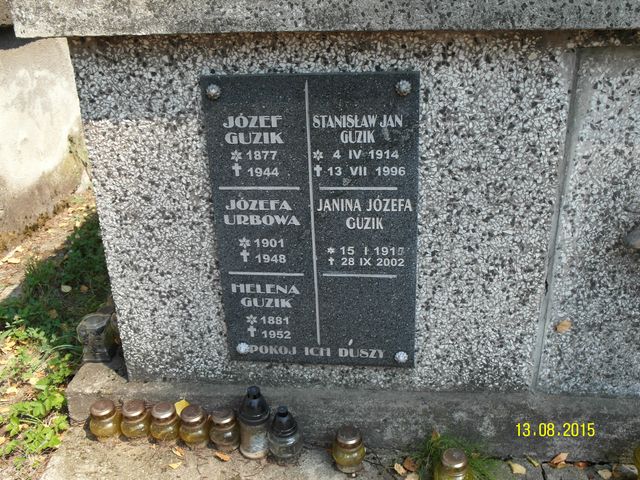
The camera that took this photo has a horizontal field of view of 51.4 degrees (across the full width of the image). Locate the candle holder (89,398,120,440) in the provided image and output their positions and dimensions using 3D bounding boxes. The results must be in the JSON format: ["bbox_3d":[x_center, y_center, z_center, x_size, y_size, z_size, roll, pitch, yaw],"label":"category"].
[{"bbox_3d":[-0.492,0.406,1.522,0.068,0.085,0.068,3,22,7],"label":"candle holder"}]

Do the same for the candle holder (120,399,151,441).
[{"bbox_3d":[-0.425,0.408,1.526,0.068,0.085,0.068,3,22,7],"label":"candle holder"}]

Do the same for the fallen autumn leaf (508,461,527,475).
[{"bbox_3d":[0.423,0.483,1.418,0.030,0.009,0.043,-14,26,-30],"label":"fallen autumn leaf"}]

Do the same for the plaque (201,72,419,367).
[{"bbox_3d":[-0.009,-0.022,1.361,0.412,0.626,0.024,1,22,7],"label":"plaque"}]

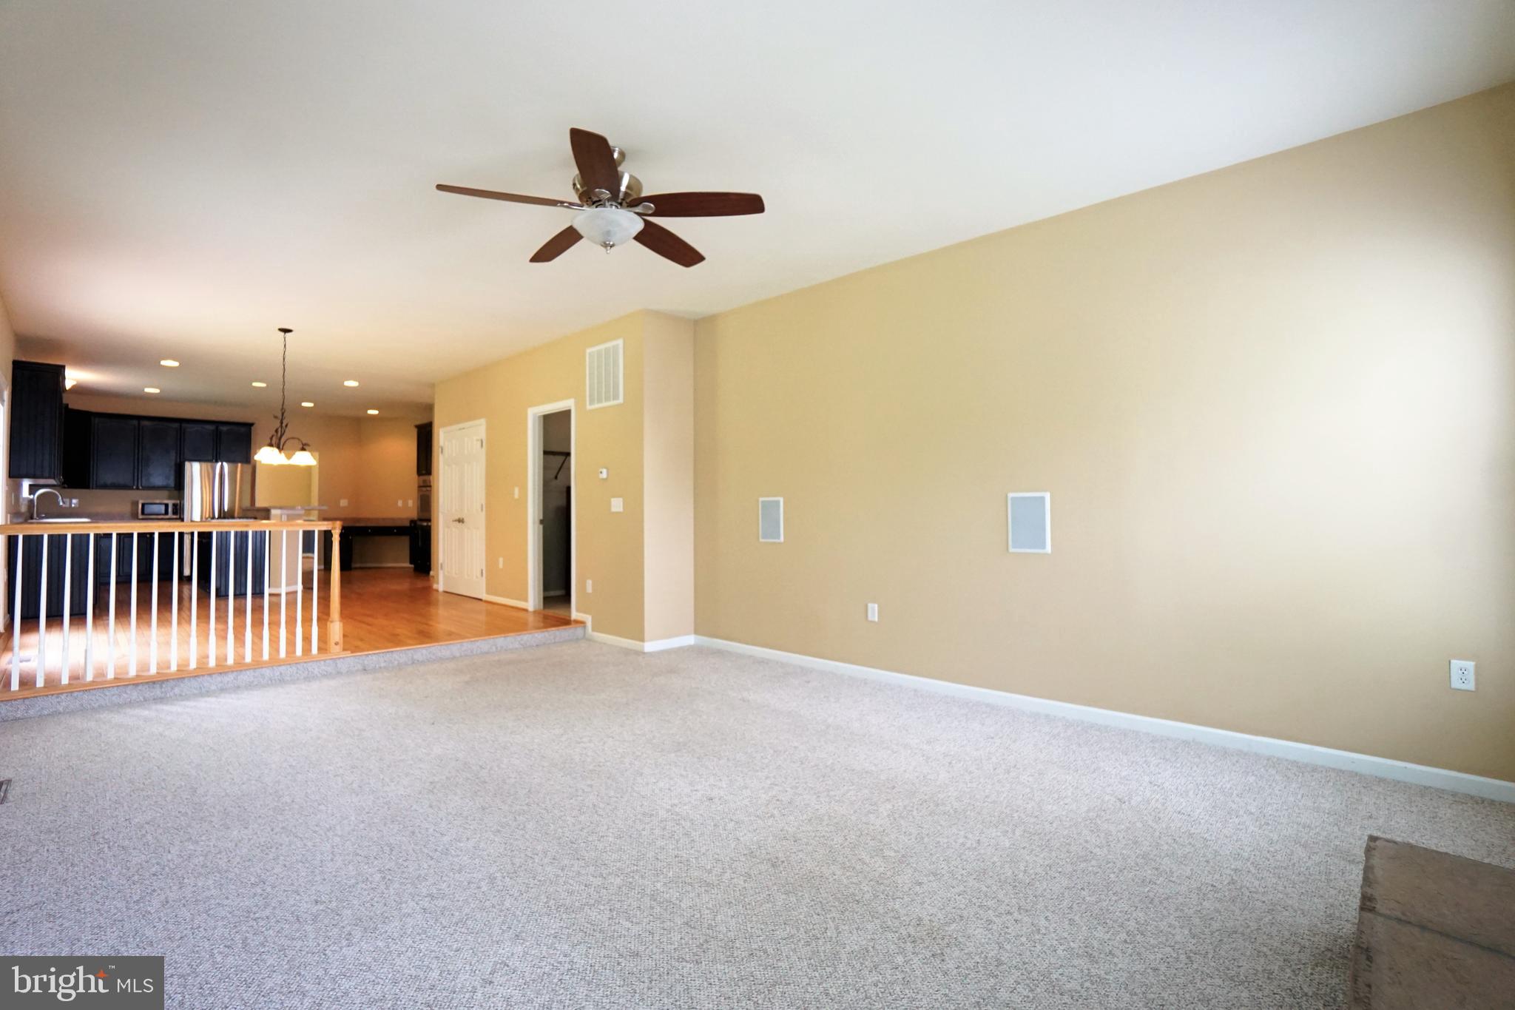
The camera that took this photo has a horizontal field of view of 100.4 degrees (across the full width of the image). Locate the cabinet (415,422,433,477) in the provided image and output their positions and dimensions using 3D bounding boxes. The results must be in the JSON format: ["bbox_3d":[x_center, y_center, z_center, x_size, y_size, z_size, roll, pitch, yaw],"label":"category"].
[{"bbox_3d":[-5.054,-0.863,10.083,0.630,0.830,0.580,-1,-1,41],"label":"cabinet"}]

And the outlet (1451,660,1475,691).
[{"bbox_3d":[2.914,0.706,2.607,0.070,0.115,0.010,-1,-1,41],"label":"outlet"}]

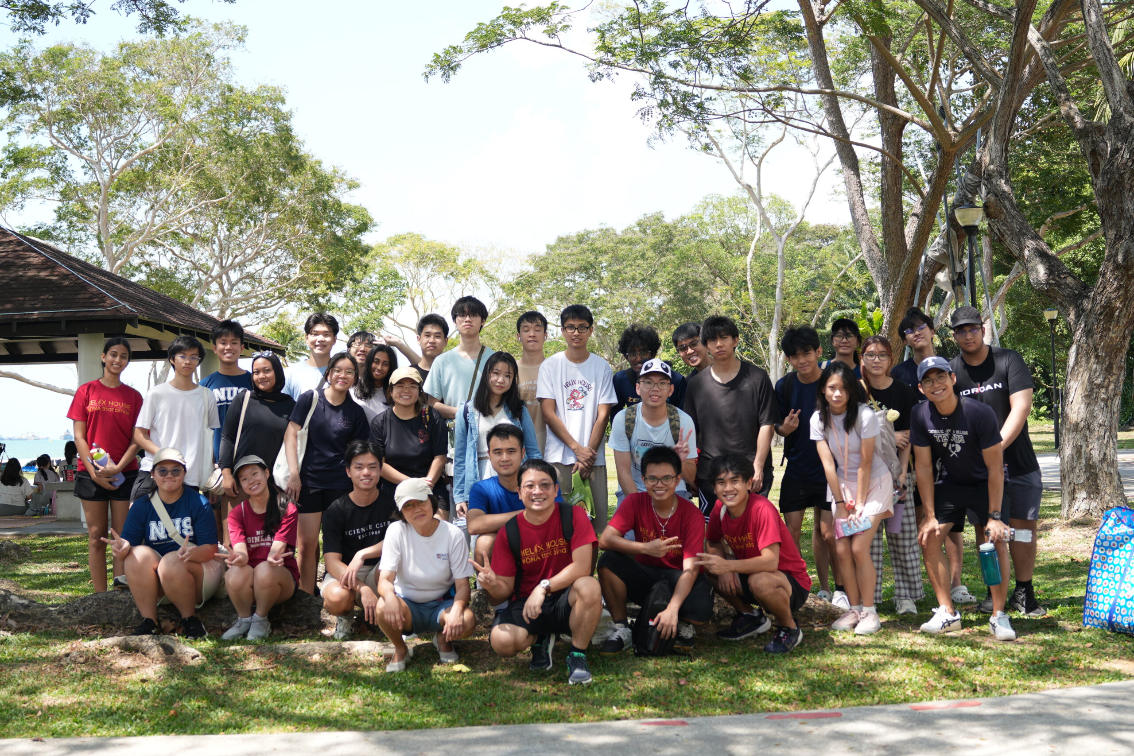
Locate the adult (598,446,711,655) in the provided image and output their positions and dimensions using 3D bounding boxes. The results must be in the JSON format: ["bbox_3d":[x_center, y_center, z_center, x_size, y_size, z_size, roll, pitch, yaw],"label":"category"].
[{"bbox_3d":[0.435,0.835,6.532,0.560,1.000,0.700,-2,-2,4],"label":"adult"}]

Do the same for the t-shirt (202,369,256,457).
[{"bbox_3d":[-2.088,0.303,8.237,0.500,0.700,0.270,-1,-2,-14],"label":"t-shirt"}]

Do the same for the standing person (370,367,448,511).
[{"bbox_3d":[-0.909,0.646,7.650,0.460,1.420,0.460,-1,-2,-9],"label":"standing person"}]

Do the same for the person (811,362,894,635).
[{"bbox_3d":[1.534,0.625,7.100,0.440,1.460,0.480,-2,-2,19],"label":"person"}]

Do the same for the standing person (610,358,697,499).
[{"bbox_3d":[0.457,0.625,6.923,0.500,1.460,0.520,-2,-2,9],"label":"standing person"}]

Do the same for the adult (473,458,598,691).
[{"bbox_3d":[-0.148,0.862,6.062,0.600,0.980,0.750,-1,-2,-2],"label":"adult"}]

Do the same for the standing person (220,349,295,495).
[{"bbox_3d":[-1.856,0.605,8.000,0.480,1.515,0.380,-1,-2,-14],"label":"standing person"}]

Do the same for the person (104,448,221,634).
[{"bbox_3d":[-2.104,0.847,6.882,0.580,0.970,0.680,-1,-2,-14],"label":"person"}]

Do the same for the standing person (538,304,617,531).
[{"bbox_3d":[0.058,0.470,7.468,0.470,1.780,0.320,-2,-2,0],"label":"standing person"}]

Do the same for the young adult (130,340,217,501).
[{"bbox_3d":[-2.419,0.549,8.200,0.500,1.630,0.360,-1,-2,-9],"label":"young adult"}]

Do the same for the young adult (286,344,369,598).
[{"bbox_3d":[-1.460,0.583,8.000,0.480,1.480,0.420,-1,-2,-12],"label":"young adult"}]

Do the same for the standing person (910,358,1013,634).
[{"bbox_3d":[2.057,0.616,6.880,0.540,1.435,0.740,-2,-2,19],"label":"standing person"}]

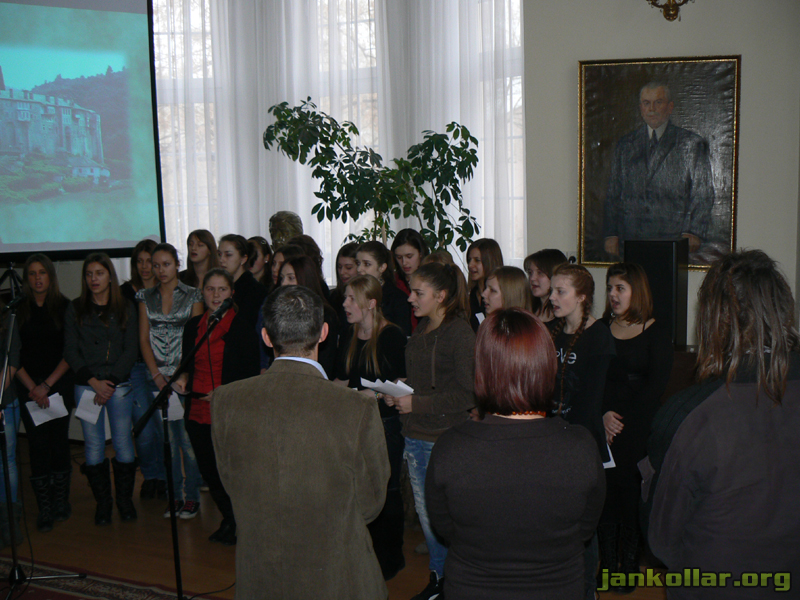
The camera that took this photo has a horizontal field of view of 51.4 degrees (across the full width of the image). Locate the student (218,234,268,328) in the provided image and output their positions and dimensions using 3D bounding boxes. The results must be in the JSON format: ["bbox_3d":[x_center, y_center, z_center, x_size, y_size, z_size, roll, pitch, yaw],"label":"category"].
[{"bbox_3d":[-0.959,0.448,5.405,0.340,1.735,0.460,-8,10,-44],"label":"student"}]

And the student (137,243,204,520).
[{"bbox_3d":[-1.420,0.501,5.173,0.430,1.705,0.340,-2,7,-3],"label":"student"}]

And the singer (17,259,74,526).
[{"bbox_3d":[-2.159,0.566,5.082,0.410,1.668,0.320,-3,6,-16],"label":"singer"}]

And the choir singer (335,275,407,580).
[{"bbox_3d":[-0.140,0.653,4.270,0.390,1.565,0.470,-6,8,-31],"label":"choir singer"}]

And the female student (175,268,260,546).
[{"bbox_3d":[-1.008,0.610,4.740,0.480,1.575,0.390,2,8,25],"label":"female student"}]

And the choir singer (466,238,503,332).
[{"bbox_3d":[0.561,0.464,5.202,0.450,1.685,0.330,4,9,38],"label":"choir singer"}]

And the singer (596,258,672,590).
[{"bbox_3d":[1.181,0.628,4.185,0.440,1.634,0.340,3,7,30],"label":"singer"}]

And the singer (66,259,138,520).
[{"bbox_3d":[-1.855,0.547,5.188,0.450,1.674,0.330,-2,6,-13],"label":"singer"}]

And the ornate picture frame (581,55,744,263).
[{"bbox_3d":[1.780,-0.933,5.750,1.080,1.440,0.060,0,6,12],"label":"ornate picture frame"}]

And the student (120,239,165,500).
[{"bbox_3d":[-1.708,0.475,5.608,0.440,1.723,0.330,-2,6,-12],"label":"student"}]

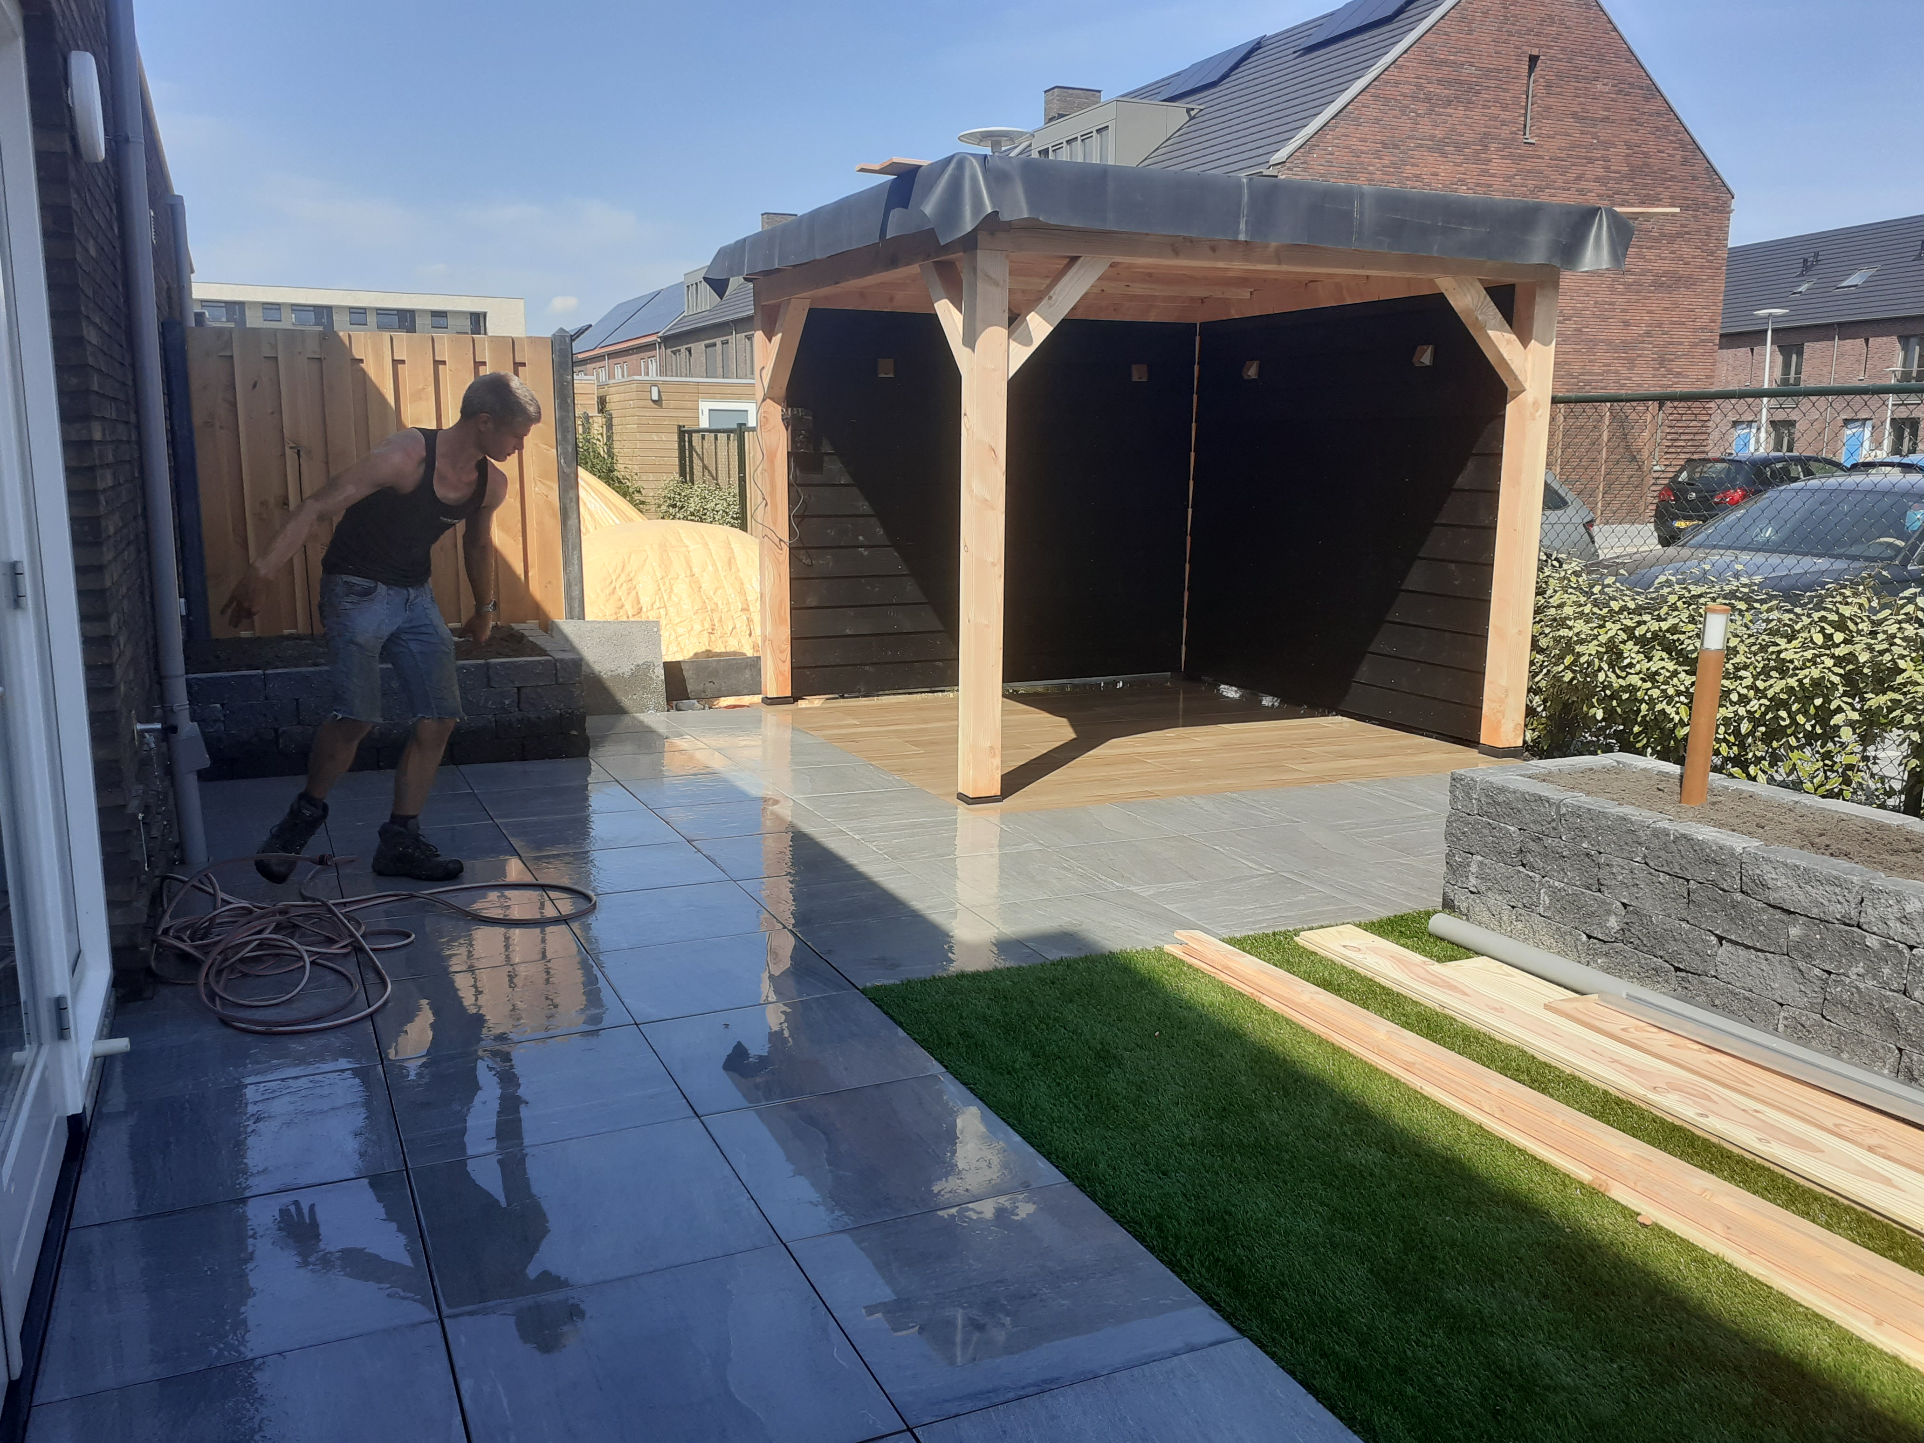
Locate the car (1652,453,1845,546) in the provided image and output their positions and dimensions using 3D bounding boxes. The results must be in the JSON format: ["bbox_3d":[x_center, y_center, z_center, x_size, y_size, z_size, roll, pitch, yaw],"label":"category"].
[{"bbox_3d":[13.550,-3.620,24.680,4.150,1.480,1.760,-4,11,-24],"label":"car"}]

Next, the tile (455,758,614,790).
[{"bbox_3d":[-1.963,0.257,6.940,0.600,0.030,0.600,-4,11,-25],"label":"tile"}]

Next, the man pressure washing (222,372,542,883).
[{"bbox_3d":[-1.982,-0.317,5.139,0.700,1.700,0.750,8,12,35],"label":"man pressure washing"}]

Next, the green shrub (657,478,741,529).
[{"bbox_3d":[-2.360,-1.508,13.500,0.780,1.200,0.720,-4,11,-25],"label":"green shrub"}]

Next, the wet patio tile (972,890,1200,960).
[{"bbox_3d":[0.403,0.647,4.750,0.600,0.030,0.600,-4,11,-25],"label":"wet patio tile"}]

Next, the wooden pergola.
[{"bbox_3d":[0.822,-1.262,8.196,3.390,2.580,3.340,-4,11,-25],"label":"wooden pergola"}]

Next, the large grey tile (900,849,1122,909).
[{"bbox_3d":[0.148,0.553,5.289,0.600,0.030,0.600,-4,11,-25],"label":"large grey tile"}]

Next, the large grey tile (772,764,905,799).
[{"bbox_3d":[-0.615,0.272,6.905,0.600,0.030,0.600,-4,11,-25],"label":"large grey tile"}]

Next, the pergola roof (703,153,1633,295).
[{"bbox_3d":[0.831,-2.421,7.905,3.450,0.275,3.420,-4,11,-25],"label":"pergola roof"}]

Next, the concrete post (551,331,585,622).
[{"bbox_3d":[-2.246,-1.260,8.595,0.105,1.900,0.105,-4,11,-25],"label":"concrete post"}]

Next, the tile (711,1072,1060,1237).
[{"bbox_3d":[-0.184,0.915,3.175,0.598,0.030,0.598,-4,11,-24],"label":"tile"}]

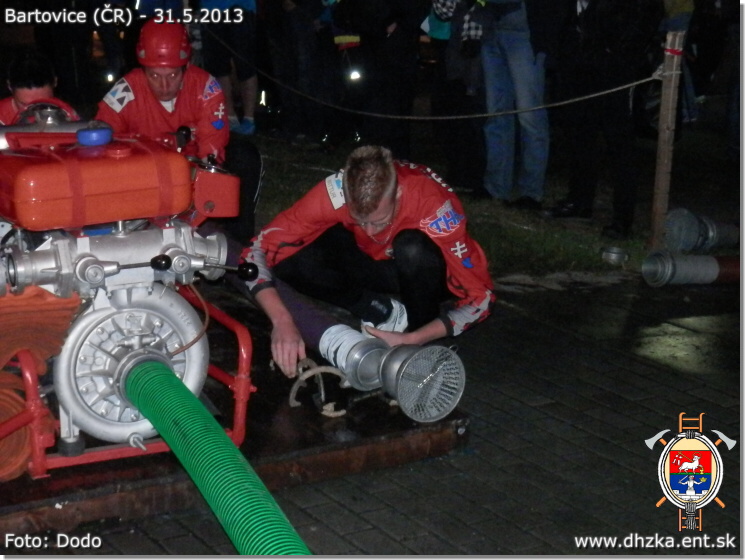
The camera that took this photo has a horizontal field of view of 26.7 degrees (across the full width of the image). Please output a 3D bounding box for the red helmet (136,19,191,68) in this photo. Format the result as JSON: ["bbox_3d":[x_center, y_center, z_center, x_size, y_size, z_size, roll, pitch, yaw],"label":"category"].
[{"bbox_3d":[-0.791,-0.895,5.950,0.210,0.180,0.265,0,26,-8],"label":"red helmet"}]

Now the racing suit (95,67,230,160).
[{"bbox_3d":[-0.805,-0.596,6.030,0.520,0.460,0.440,-1,14,-10],"label":"racing suit"}]

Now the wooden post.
[{"bbox_3d":[1.275,-0.610,6.850,0.065,0.960,0.060,10,15,29],"label":"wooden post"}]

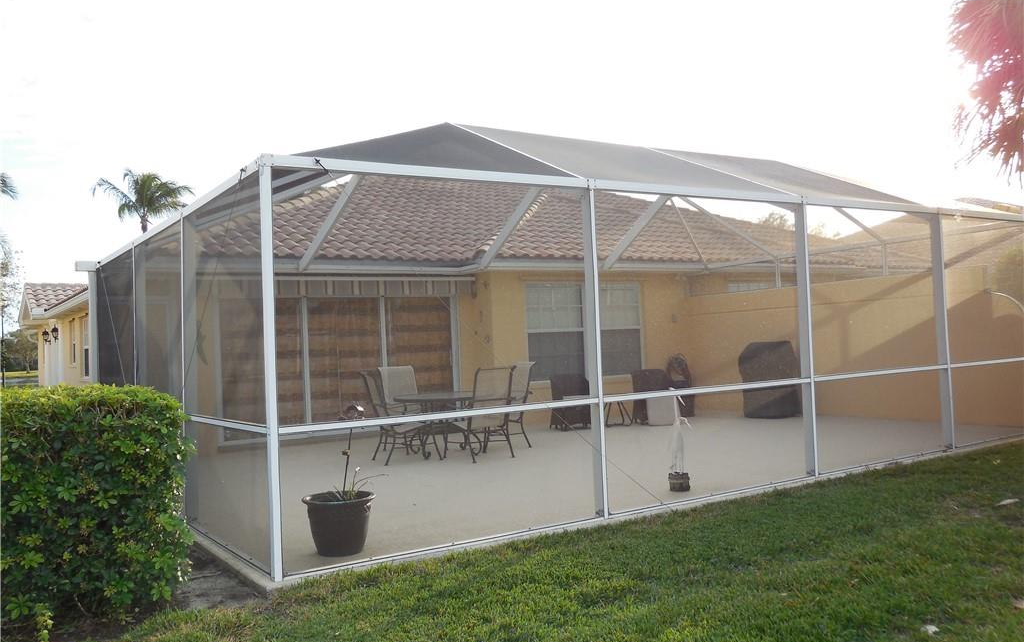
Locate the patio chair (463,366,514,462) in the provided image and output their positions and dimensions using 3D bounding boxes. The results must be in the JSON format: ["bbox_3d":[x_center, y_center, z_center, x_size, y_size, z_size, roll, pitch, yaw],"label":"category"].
[{"bbox_3d":[-0.356,1.063,10.317,0.610,1.064,0.780,-2,-2,-33],"label":"patio chair"}]

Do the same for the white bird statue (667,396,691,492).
[{"bbox_3d":[1.460,1.017,7.713,0.240,0.880,0.200,-3,-1,20],"label":"white bird statue"}]

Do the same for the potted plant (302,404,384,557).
[{"bbox_3d":[-1.143,1.043,5.957,0.520,0.968,0.500,-2,-2,-33],"label":"potted plant"}]

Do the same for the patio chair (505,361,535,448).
[{"bbox_3d":[-0.163,1.076,11.238,0.760,1.064,0.610,-2,-2,-33],"label":"patio chair"}]

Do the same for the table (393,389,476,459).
[{"bbox_3d":[-0.794,1.271,10.863,1.280,0.716,1.280,-3,-1,0],"label":"table"}]

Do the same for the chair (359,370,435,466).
[{"bbox_3d":[-1.340,1.113,10.499,0.760,1.064,0.610,-2,-2,-33],"label":"chair"}]

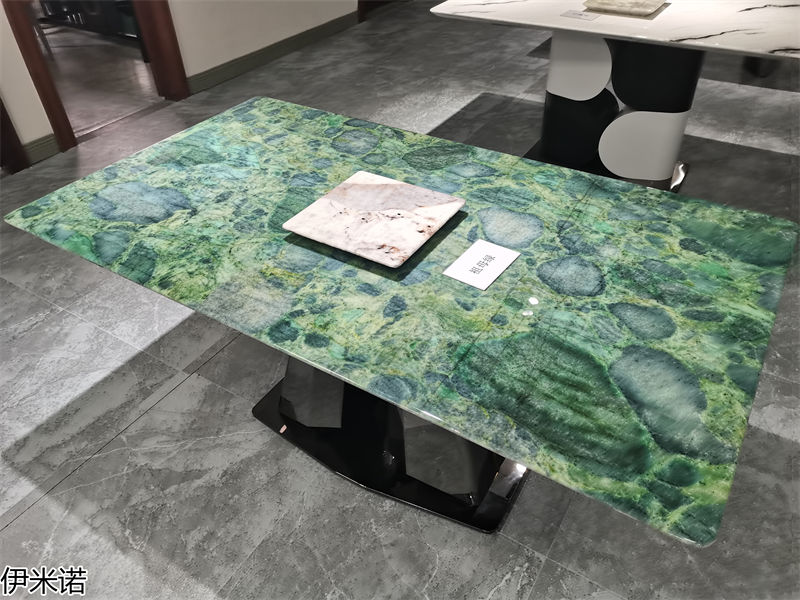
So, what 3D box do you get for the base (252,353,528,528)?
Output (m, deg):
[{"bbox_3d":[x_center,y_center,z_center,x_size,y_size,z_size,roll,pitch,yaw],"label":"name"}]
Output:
[{"bbox_3d":[-0.033,0.109,1.632,0.858,0.731,0.480,21,45,26],"label":"base"}]

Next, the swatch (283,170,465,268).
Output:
[{"bbox_3d":[-0.054,-0.189,1.371,0.303,0.029,0.293,21,45,26],"label":"swatch"}]

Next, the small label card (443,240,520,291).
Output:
[{"bbox_3d":[0.171,-0.076,1.242,0.099,0.002,0.148,24,47,29],"label":"small label card"}]

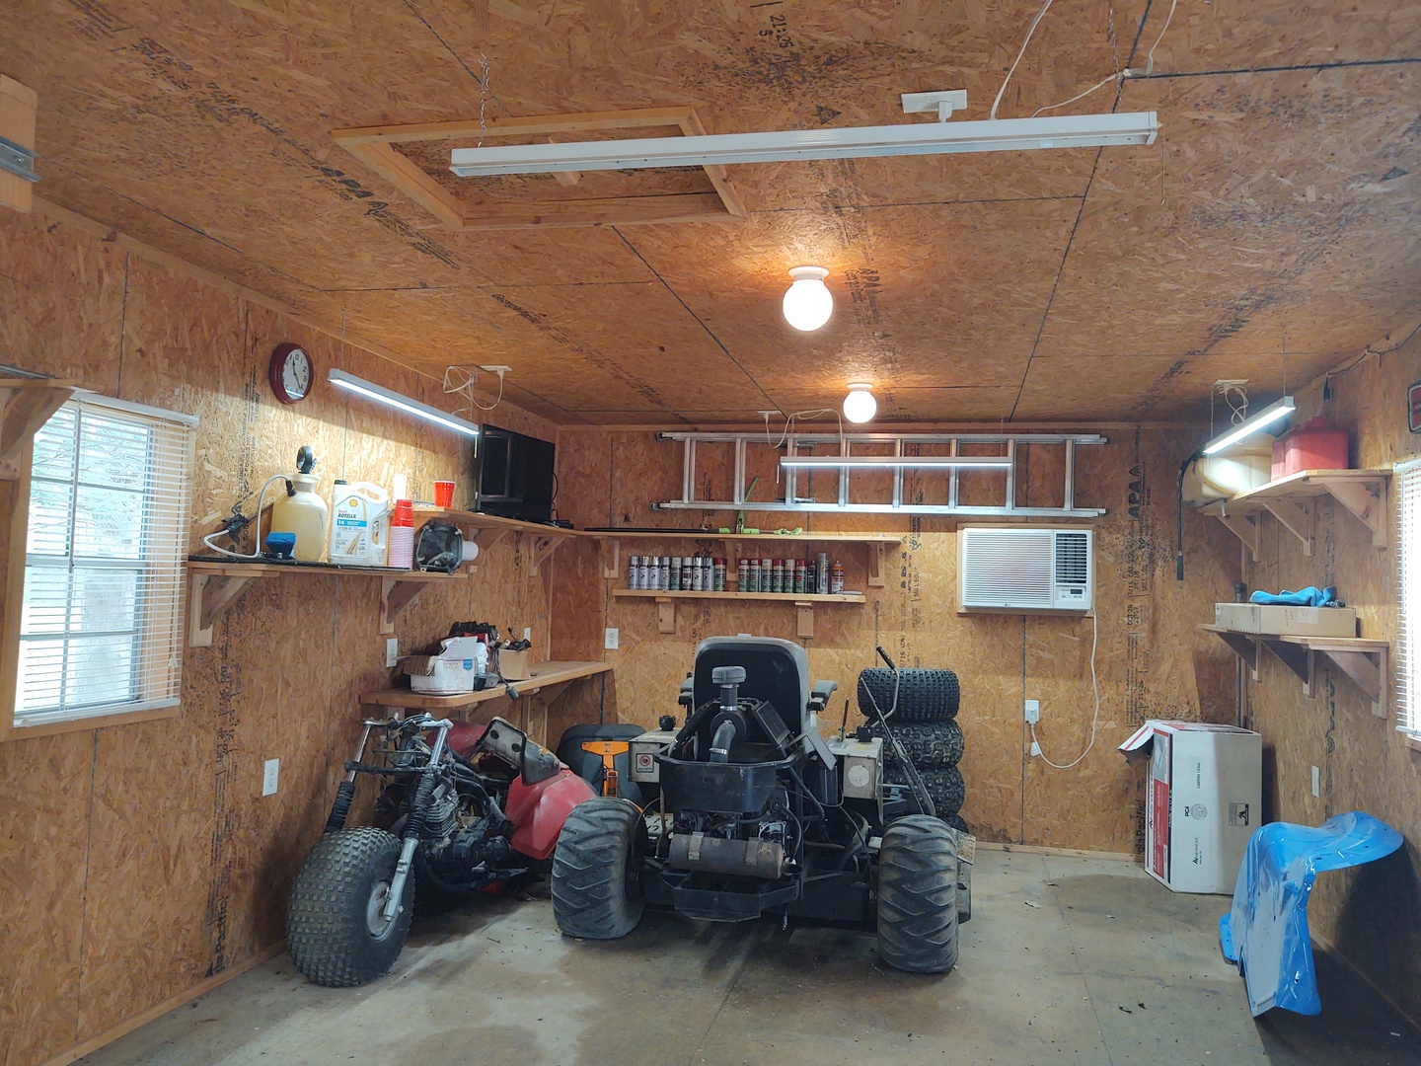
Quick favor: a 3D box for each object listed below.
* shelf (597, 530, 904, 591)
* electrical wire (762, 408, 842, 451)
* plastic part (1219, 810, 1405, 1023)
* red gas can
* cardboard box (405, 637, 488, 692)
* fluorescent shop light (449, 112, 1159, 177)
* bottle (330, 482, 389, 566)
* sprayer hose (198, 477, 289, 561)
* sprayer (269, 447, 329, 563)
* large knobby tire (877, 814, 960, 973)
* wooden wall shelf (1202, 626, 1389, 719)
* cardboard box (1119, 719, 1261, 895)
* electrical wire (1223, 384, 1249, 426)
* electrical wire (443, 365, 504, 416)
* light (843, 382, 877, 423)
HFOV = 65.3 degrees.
[{"bbox_3d":[0.167,0.151,6.317,1.810,0.255,0.286,1,-3,12],"label":"shelf"},{"bbox_3d":[0.502,-0.556,6.005,0.430,0.220,0.110,1,-3,12],"label":"electrical wire"},{"bbox_3d":[2.135,1.321,4.006,0.490,0.640,0.720,1,-3,12],"label":"plastic part"},{"bbox_3d":[2.405,-0.327,4.450,0.220,0.257,0.220,1,-3,12],"label":"red gas can"},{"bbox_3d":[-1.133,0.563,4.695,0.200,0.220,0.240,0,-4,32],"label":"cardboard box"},{"bbox_3d":[0.122,-0.672,1.932,1.226,0.043,0.044,1,-3,12],"label":"fluorescent shop light"},{"bbox_3d":[-1.336,-0.022,4.247,0.225,0.318,0.140,3,-3,-18],"label":"bottle"},{"bbox_3d":[-1.512,-0.059,3.627,0.150,0.295,0.320,1,-3,12],"label":"sprayer hose"},{"bbox_3d":[-1.442,-0.087,3.910,0.200,0.415,0.200,2,-3,2],"label":"sprayer"},{"bbox_3d":[0.778,1.332,4.122,0.280,0.550,0.550,1,-3,12],"label":"large knobby tire"},{"bbox_3d":[2.485,0.579,4.879,0.286,0.282,1.820,1,-3,12],"label":"wooden wall shelf"},{"bbox_3d":[2.432,1.361,5.532,0.440,0.750,0.450,1,-3,5],"label":"cardboard box"},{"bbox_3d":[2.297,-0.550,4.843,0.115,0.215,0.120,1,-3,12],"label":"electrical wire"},{"bbox_3d":[-1.062,-0.642,4.989,0.260,0.225,0.190,1,-3,12],"label":"electrical wire"},{"bbox_3d":[0.704,-0.600,5.194,0.152,0.182,0.152,1,-3,12],"label":"light"}]

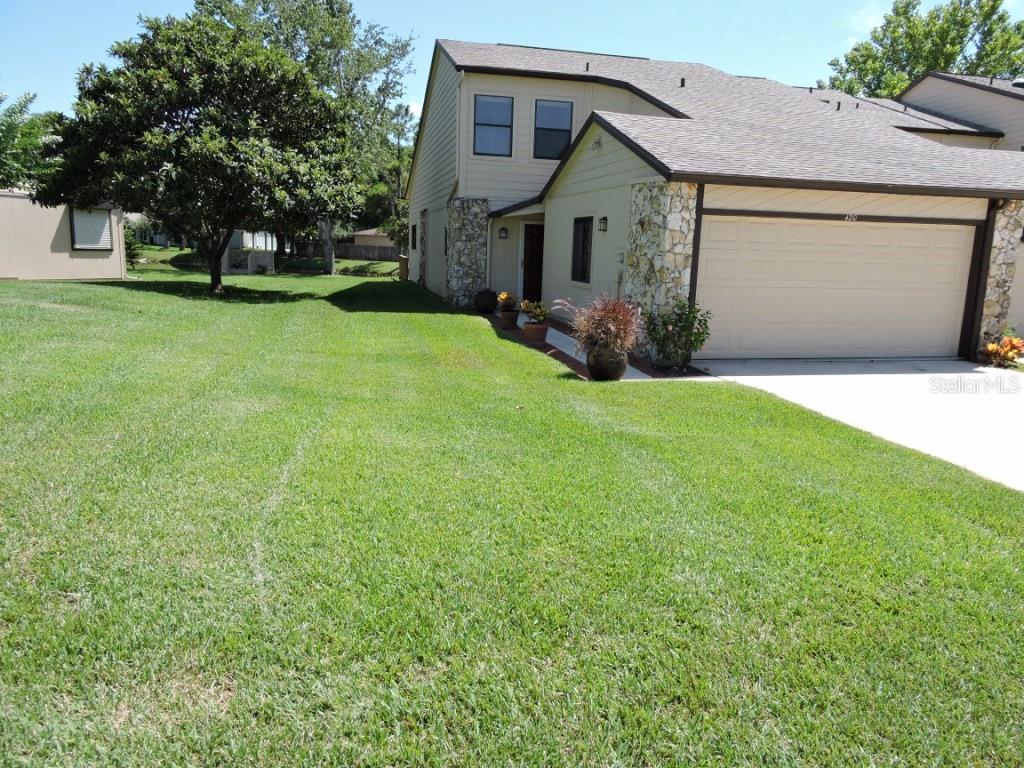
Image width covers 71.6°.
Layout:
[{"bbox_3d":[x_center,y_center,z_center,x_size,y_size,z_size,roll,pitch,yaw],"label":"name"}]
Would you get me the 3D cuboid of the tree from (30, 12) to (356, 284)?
[{"bbox_3d":[-8.498,-6.064,18.945,7.900,7.100,7.600,-1,10,-12],"label":"tree"}]

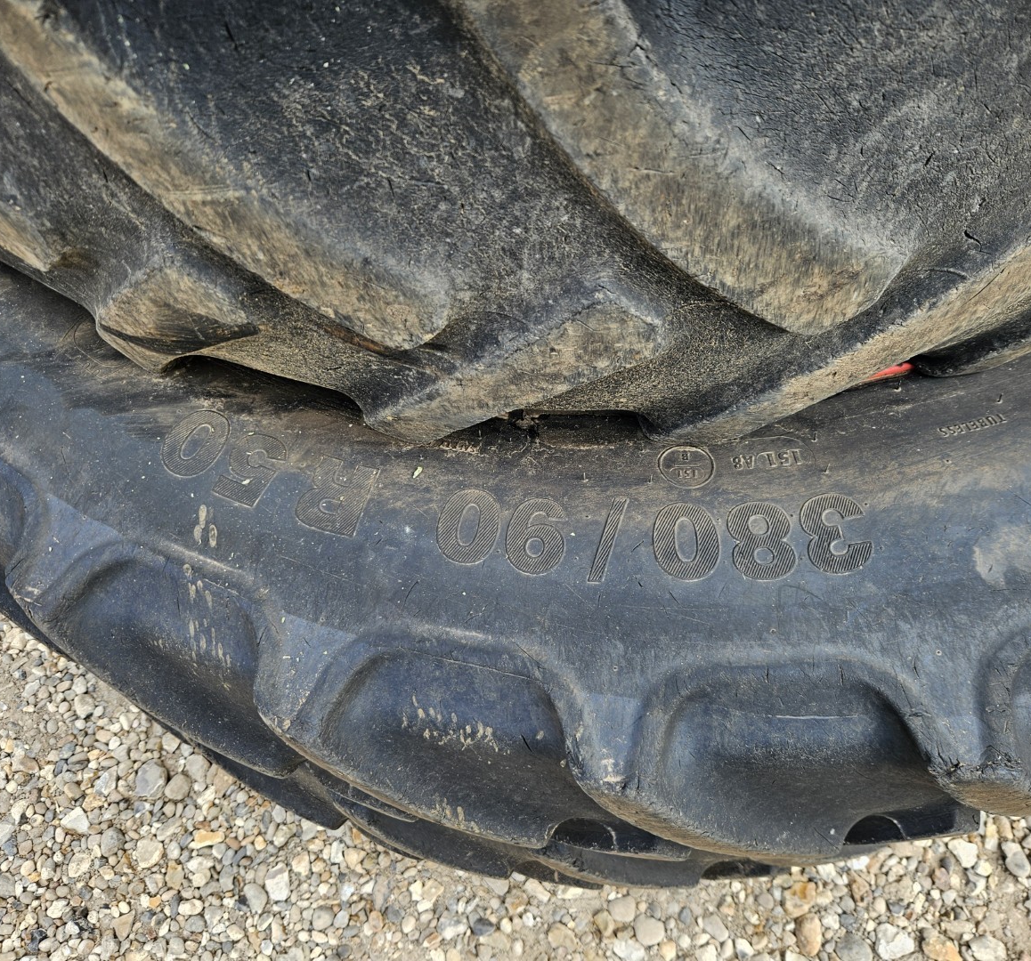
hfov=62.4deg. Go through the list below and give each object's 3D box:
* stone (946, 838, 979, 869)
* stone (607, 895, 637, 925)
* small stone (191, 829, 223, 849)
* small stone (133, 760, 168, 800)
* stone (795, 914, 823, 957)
[{"bbox_3d":[0.598,0.492,1.131,0.030,0.021,0.037,-30,66,-7],"label":"stone"},{"bbox_3d":[0.144,0.578,1.146,0.036,0.021,0.031,-10,65,2],"label":"stone"},{"bbox_3d":[-0.448,0.524,1.240,0.044,0.018,0.026,1,66,7],"label":"small stone"},{"bbox_3d":[-0.537,0.441,1.257,0.045,0.033,0.050,-1,71,6],"label":"small stone"},{"bbox_3d":[0.383,0.593,1.111,0.032,0.022,0.049,0,66,7],"label":"stone"}]

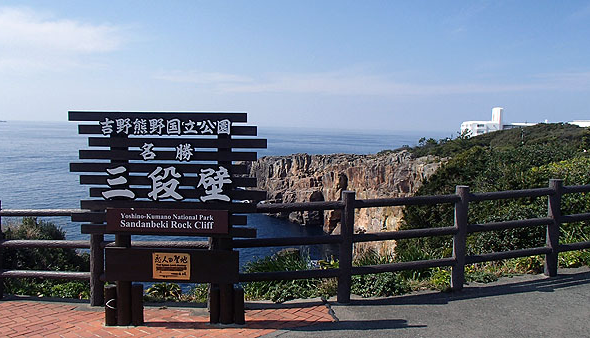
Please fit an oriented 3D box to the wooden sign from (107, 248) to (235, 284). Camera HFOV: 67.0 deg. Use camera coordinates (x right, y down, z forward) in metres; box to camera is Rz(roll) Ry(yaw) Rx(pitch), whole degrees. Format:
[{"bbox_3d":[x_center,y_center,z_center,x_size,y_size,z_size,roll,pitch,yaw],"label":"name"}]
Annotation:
[{"bbox_3d":[-1.087,0.854,3.966,1.189,0.294,0.060,1,6,2],"label":"wooden sign"}]

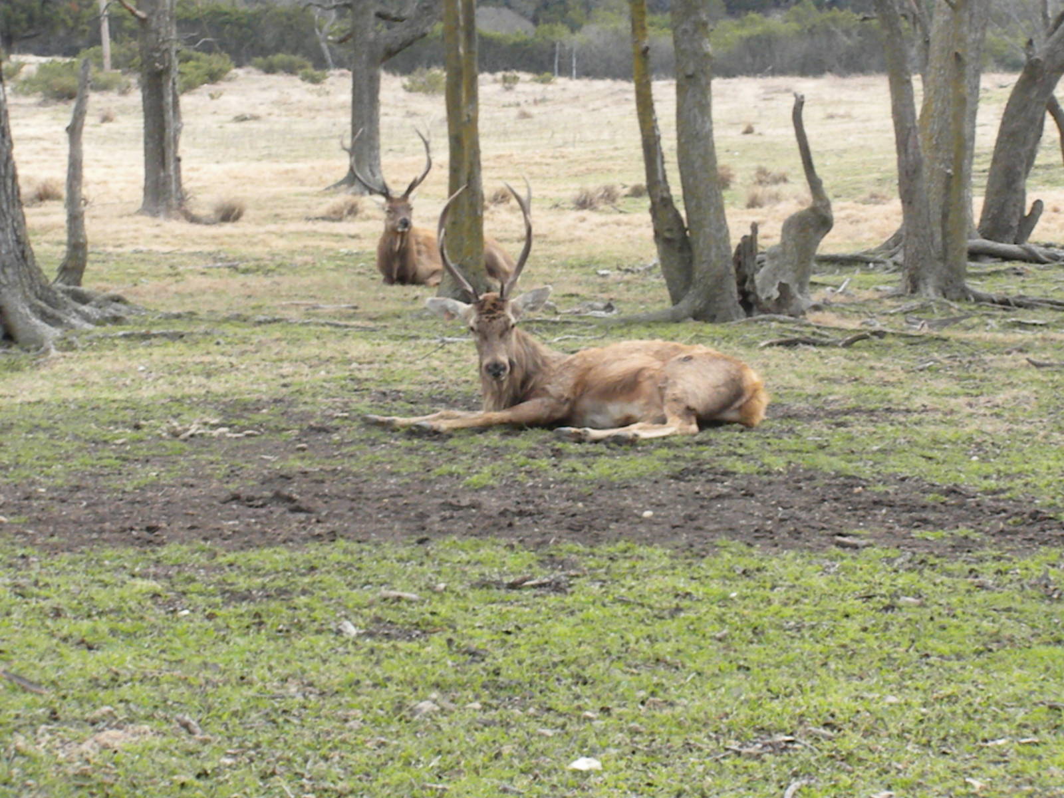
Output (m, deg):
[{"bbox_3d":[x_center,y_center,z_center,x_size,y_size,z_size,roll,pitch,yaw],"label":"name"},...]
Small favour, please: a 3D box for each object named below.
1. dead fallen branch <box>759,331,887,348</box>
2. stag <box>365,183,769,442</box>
[{"bbox_3d":[1.577,-0.325,19.810,0.720,0.090,0.200,-2,6,-17],"label":"dead fallen branch"},{"bbox_3d":[0.150,-0.391,15.584,1.660,1.030,0.900,-1,6,-10],"label":"stag"}]

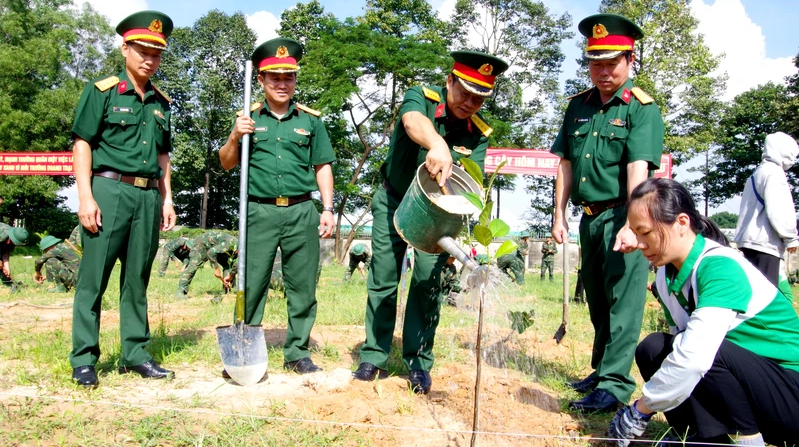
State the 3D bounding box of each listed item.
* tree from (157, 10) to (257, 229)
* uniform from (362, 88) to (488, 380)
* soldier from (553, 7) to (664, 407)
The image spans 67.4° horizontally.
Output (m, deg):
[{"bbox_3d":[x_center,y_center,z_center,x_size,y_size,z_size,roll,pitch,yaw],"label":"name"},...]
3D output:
[{"bbox_3d":[-12.815,-6.274,40.000,7.200,16.000,6.800,1,-3,0],"label":"tree"},{"bbox_3d":[0.127,0.010,3.040,0.540,1.400,0.480,3,-3,-25],"label":"uniform"},{"bbox_3d":[0.951,-0.064,2.740,0.500,1.760,0.400,0,-3,33],"label":"soldier"}]

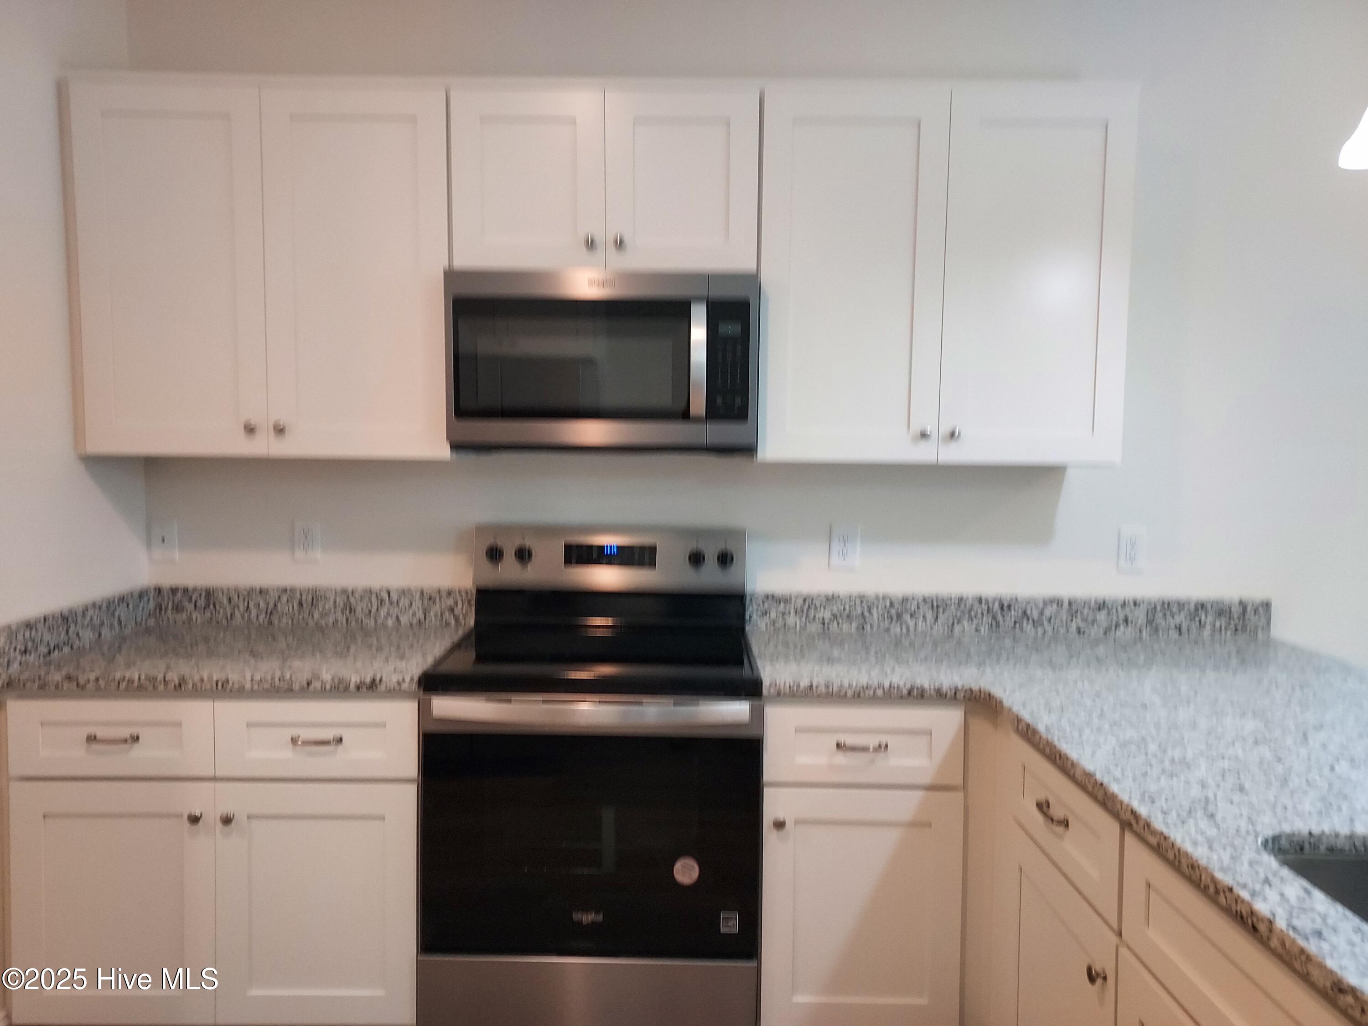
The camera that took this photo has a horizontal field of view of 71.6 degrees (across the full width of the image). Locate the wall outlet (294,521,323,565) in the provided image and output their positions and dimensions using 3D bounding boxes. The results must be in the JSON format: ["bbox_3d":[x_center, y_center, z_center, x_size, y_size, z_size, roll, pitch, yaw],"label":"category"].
[{"bbox_3d":[-1.074,0.084,2.705,0.080,0.120,0.010,1,4,0],"label":"wall outlet"}]

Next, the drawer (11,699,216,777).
[{"bbox_3d":[-1.277,0.488,2.323,0.461,0.177,0.455,1,4,0],"label":"drawer"}]

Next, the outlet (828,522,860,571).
[{"bbox_3d":[0.458,0.098,2.701,0.083,0.124,0.010,1,4,0],"label":"outlet"}]

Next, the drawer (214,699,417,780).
[{"bbox_3d":[-0.820,0.493,2.321,0.454,0.177,0.455,1,4,0],"label":"drawer"}]

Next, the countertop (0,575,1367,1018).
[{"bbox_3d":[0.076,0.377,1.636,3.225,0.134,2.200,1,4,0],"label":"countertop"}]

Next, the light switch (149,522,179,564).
[{"bbox_3d":[-1.484,0.086,2.707,0.079,0.120,0.010,1,4,0],"label":"light switch"}]

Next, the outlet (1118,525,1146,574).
[{"bbox_3d":[1.276,0.105,2.699,0.083,0.124,0.010,1,4,0],"label":"outlet"}]

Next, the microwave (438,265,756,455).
[{"bbox_3d":[-0.197,-0.378,2.474,0.760,0.428,0.395,1,4,0],"label":"microwave"}]

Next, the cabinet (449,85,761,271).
[{"bbox_3d":[-0.193,-0.820,2.476,0.763,0.462,0.326,1,4,0],"label":"cabinet"}]

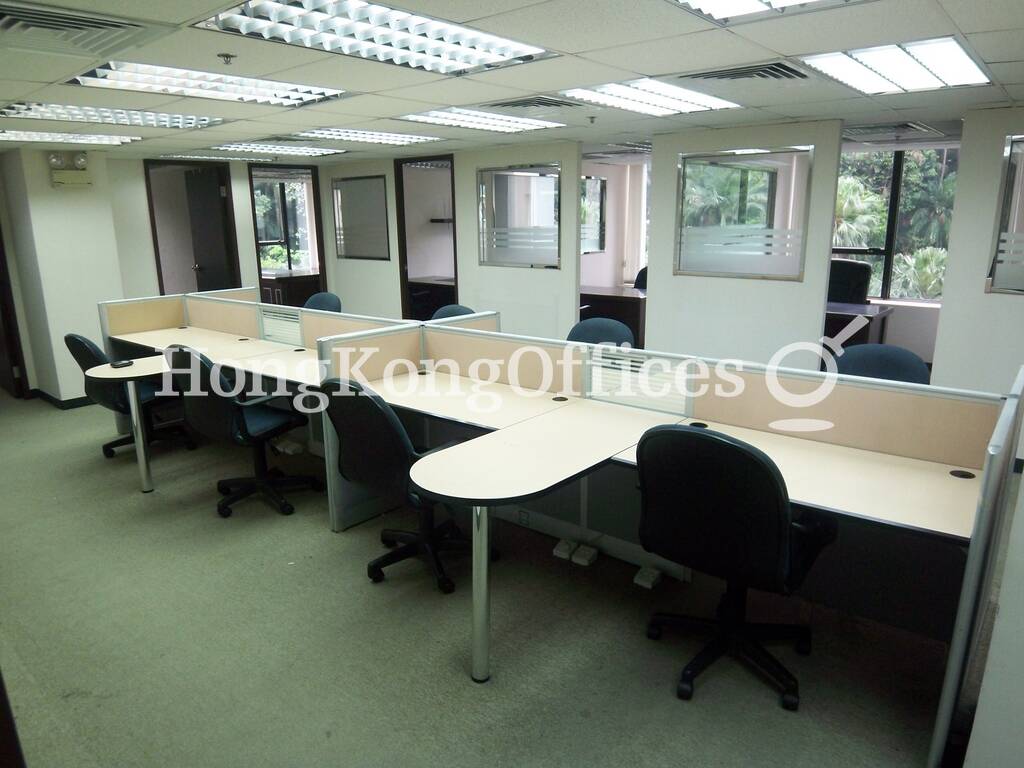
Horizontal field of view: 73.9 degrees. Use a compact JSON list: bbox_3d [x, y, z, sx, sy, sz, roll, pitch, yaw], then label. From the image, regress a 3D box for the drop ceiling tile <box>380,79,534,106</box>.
[{"bbox_3d":[-0.275,-1.446,3.361,0.600,0.025,0.600,11,18,39],"label":"drop ceiling tile"}]

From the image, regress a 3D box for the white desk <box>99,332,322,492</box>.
[{"bbox_3d":[-1.961,0.202,4.353,2.729,0.750,1.177,10,18,38],"label":"white desk"}]

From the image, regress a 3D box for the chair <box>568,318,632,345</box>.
[{"bbox_3d":[0.370,0.103,4.185,0.590,0.950,0.650,10,18,38],"label":"chair"}]

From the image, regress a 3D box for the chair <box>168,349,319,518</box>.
[{"bbox_3d":[-1.489,0.207,3.881,0.590,0.950,0.660,10,18,38],"label":"chair"}]

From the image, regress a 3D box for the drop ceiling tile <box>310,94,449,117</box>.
[{"bbox_3d":[-0.745,-1.540,3.787,0.600,0.018,0.600,11,18,39],"label":"drop ceiling tile"}]

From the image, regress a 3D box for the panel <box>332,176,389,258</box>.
[{"bbox_3d":[-1.713,-1.870,7.713,0.954,0.909,0.060,11,18,39],"label":"panel"}]

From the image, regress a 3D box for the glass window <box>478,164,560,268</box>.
[{"bbox_3d":[0.056,-1.527,6.267,0.984,0.897,0.060,11,18,39],"label":"glass window"}]

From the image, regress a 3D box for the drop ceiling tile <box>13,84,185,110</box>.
[{"bbox_3d":[-1.959,-1.369,3.244,0.600,0.025,0.600,11,18,39],"label":"drop ceiling tile"}]

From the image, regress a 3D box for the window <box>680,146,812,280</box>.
[{"bbox_3d":[1.651,-1.220,4.924,0.980,0.904,0.070,11,18,39],"label":"window"}]

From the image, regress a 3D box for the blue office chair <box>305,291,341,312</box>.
[{"bbox_3d":[-1.874,-0.317,6.017,0.600,0.950,0.640,11,18,39],"label":"blue office chair"}]

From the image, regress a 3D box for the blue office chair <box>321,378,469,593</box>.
[{"bbox_3d":[-0.445,0.387,3.077,0.590,0.950,0.660,11,18,41],"label":"blue office chair"}]

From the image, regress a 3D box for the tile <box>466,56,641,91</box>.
[{"bbox_3d":[0.188,-1.366,3.023,0.600,0.018,0.600,11,18,39],"label":"tile"}]

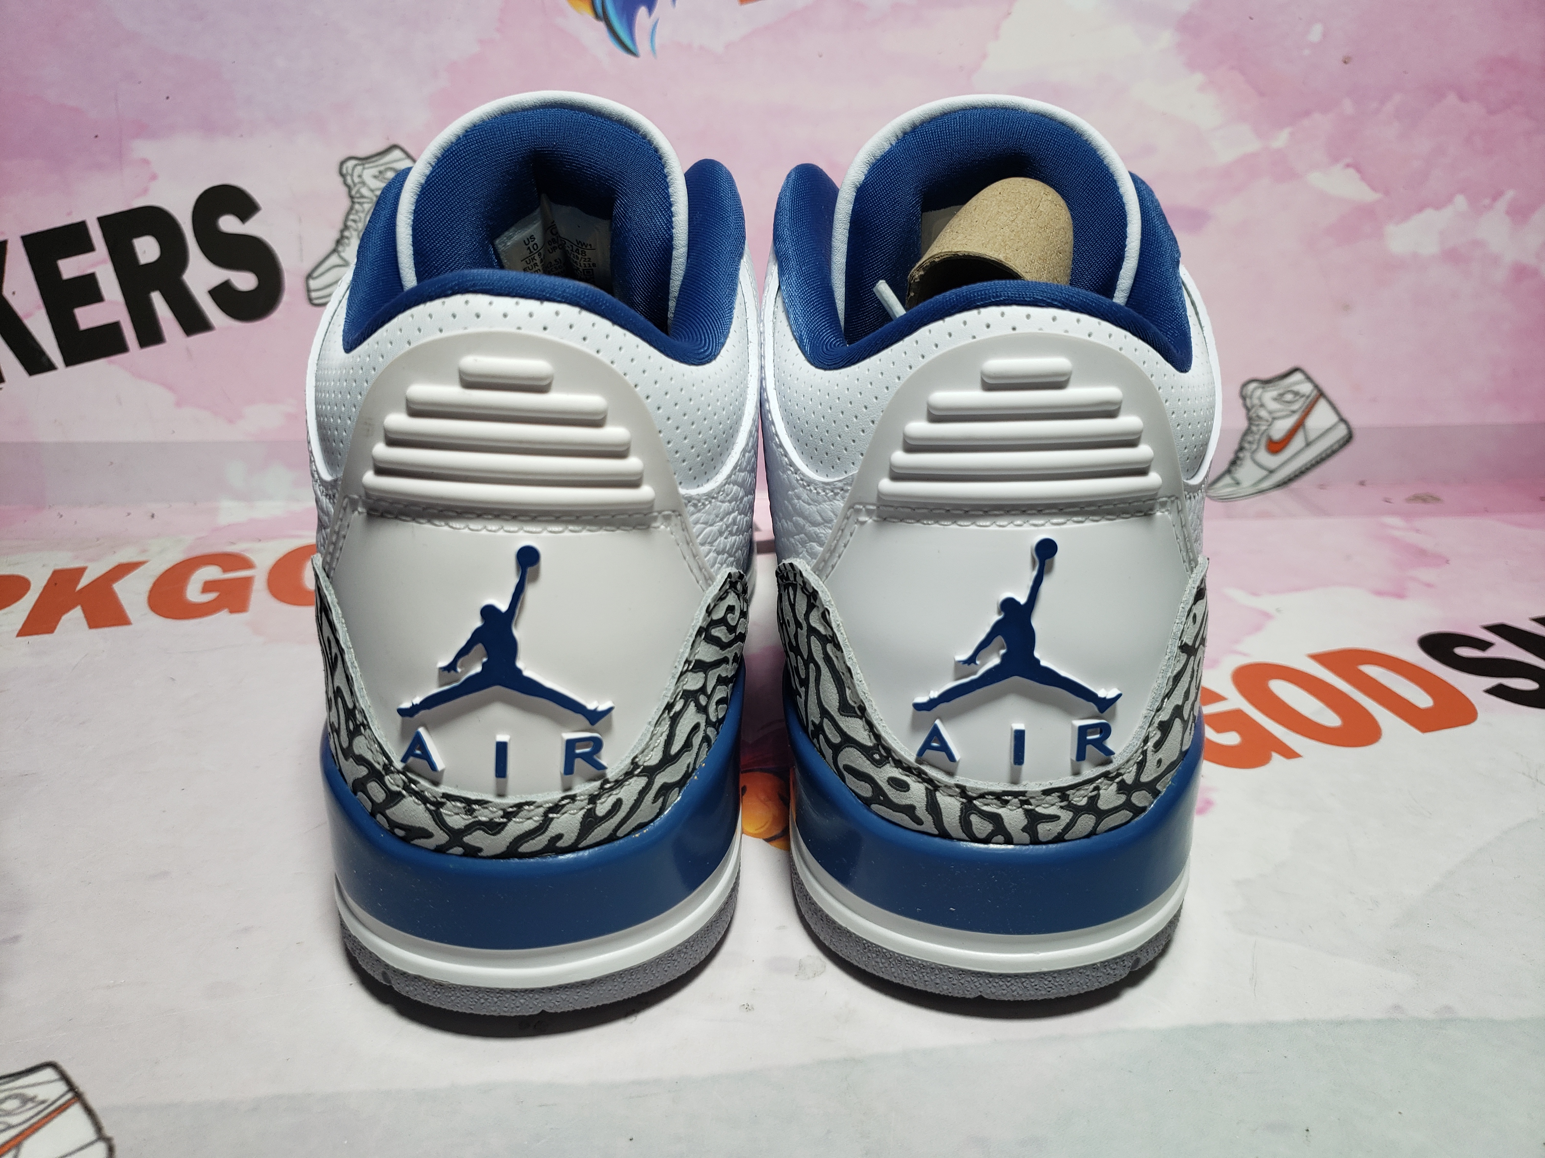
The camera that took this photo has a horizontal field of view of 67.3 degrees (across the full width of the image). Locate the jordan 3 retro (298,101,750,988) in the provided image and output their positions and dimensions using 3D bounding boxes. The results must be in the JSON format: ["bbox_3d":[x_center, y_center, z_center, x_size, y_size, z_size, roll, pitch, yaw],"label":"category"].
[{"bbox_3d":[-0.060,-0.049,0.327,0.113,0.160,0.300,-1,23,-5],"label":"jordan 3 retro"}]

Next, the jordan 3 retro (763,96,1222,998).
[{"bbox_3d":[0.057,-0.050,0.330,0.113,0.160,0.300,2,23,5],"label":"jordan 3 retro"}]

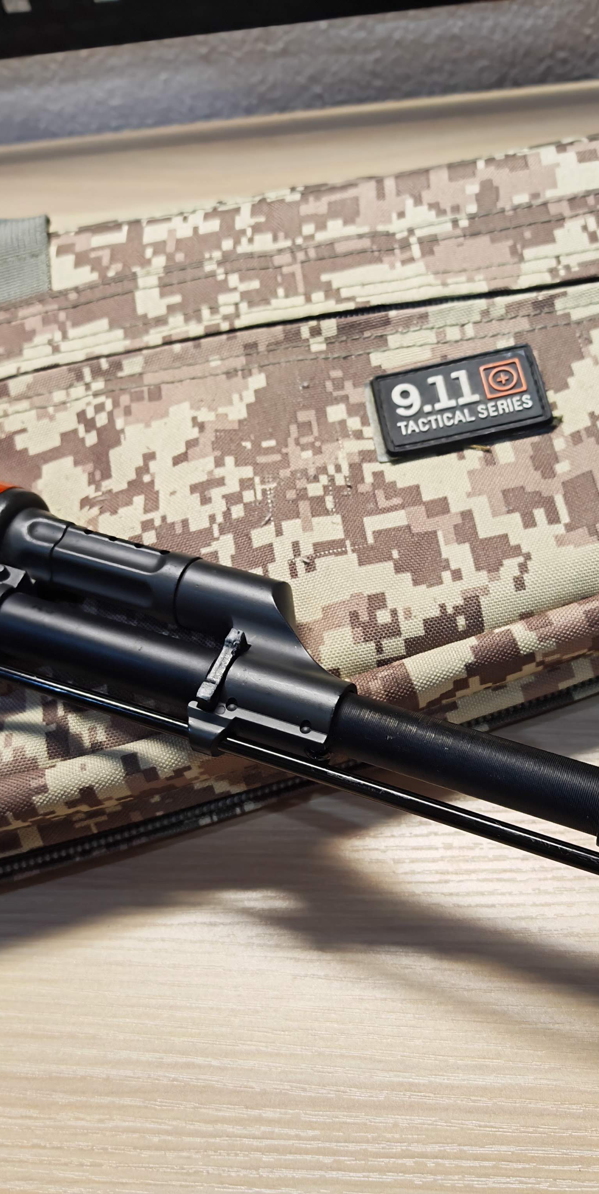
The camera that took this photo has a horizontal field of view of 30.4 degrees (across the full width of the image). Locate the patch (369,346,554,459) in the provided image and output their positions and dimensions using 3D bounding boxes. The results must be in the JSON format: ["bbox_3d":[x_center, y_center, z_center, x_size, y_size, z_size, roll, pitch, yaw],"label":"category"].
[{"bbox_3d":[0.061,-0.073,0.414,0.060,0.005,0.035,-11,64,4],"label":"patch"}]

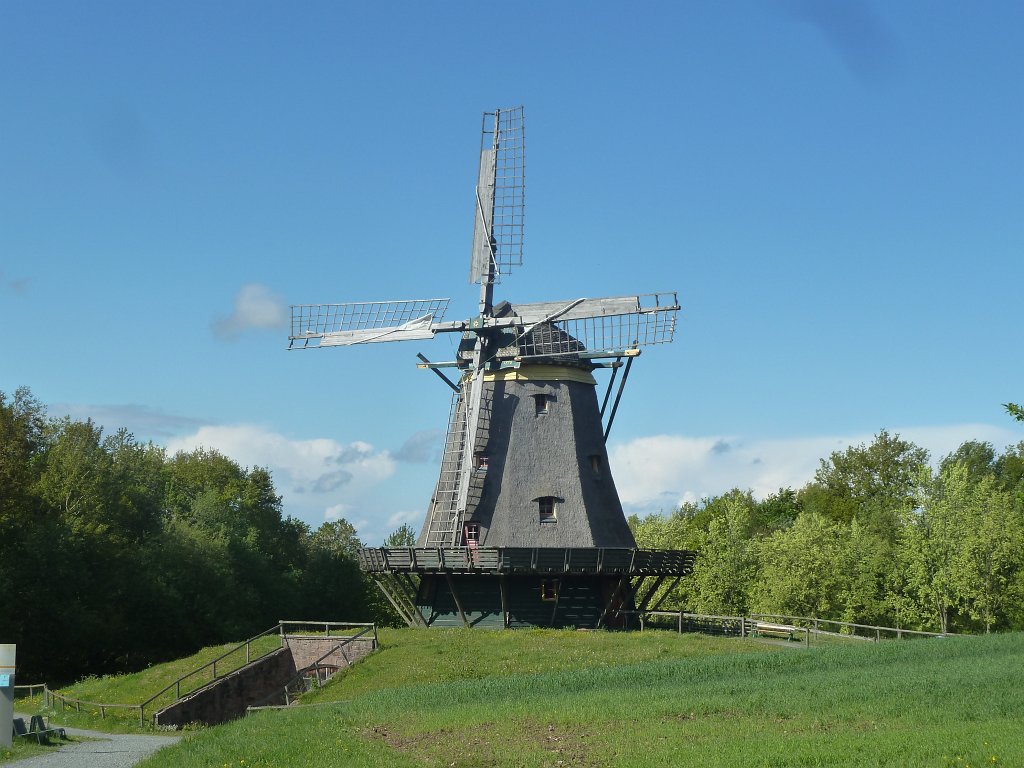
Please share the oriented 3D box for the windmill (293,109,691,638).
[{"bbox_3d":[0.770,-0.740,91.670,21.900,25.110,16.000,-3,-7,30],"label":"windmill"}]

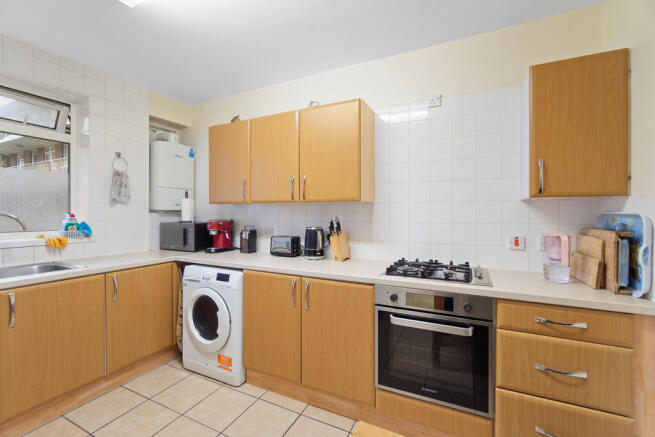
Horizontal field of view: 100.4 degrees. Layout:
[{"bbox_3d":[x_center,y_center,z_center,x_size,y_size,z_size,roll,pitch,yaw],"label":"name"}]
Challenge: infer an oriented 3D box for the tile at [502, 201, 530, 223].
[{"bbox_3d":[1.240,-0.044,1.800,0.150,0.150,0.010,0,0,26],"label":"tile"}]

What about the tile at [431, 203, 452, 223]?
[{"bbox_3d":[0.829,-0.046,1.998,0.150,0.150,0.010,0,0,26],"label":"tile"}]

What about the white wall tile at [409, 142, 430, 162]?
[{"bbox_3d":[0.693,-0.503,2.061,0.150,0.150,0.010,0,0,26],"label":"white wall tile"}]

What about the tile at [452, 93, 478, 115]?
[{"bbox_3d":[0.968,-0.805,1.927,0.150,0.150,0.010,0,0,26],"label":"tile"}]

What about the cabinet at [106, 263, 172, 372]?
[{"bbox_3d":[-1.701,0.739,2.258,0.570,0.720,0.495,0,1,25],"label":"cabinet"}]

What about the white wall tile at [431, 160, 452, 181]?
[{"bbox_3d":[0.829,-0.348,1.989,0.149,0.150,0.009,0,0,26],"label":"white wall tile"}]

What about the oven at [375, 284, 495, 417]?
[{"bbox_3d":[0.673,0.688,1.716,0.597,0.597,0.560,0,1,25],"label":"oven"}]

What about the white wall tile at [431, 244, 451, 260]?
[{"bbox_3d":[0.825,0.260,1.981,0.150,0.150,0.010,0,0,26],"label":"white wall tile"}]

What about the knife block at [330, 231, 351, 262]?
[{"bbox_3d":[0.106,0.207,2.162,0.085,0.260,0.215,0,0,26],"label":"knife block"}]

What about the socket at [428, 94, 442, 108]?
[{"bbox_3d":[0.792,-0.863,2.009,0.084,0.084,0.020,0,1,25],"label":"socket"}]

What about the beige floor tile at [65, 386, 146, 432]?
[{"bbox_3d":[-1.457,1.262,1.813,0.336,0.010,0.336,0,0,26],"label":"beige floor tile"}]

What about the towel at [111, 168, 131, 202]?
[{"bbox_3d":[-1.894,-0.300,2.499,0.045,0.275,0.165,0,1,25],"label":"towel"}]

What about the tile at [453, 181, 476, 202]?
[{"bbox_3d":[0.966,-0.197,1.931,0.150,0.150,0.010,0,0,26],"label":"tile"}]

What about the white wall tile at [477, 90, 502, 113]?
[{"bbox_3d":[1.101,-0.795,1.846,0.150,0.150,0.010,0,0,26],"label":"white wall tile"}]

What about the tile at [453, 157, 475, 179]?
[{"bbox_3d":[0.964,-0.347,1.924,0.149,0.150,0.009,0,0,26],"label":"tile"}]

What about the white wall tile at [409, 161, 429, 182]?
[{"bbox_3d":[0.693,-0.345,2.043,0.150,0.150,0.010,0,0,26],"label":"white wall tile"}]

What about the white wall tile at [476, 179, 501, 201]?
[{"bbox_3d":[1.103,-0.197,1.865,0.150,0.150,0.010,0,0,26],"label":"white wall tile"}]

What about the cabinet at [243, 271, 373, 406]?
[{"bbox_3d":[-0.045,0.744,2.067,1.000,0.717,0.570,0,0,26],"label":"cabinet"}]

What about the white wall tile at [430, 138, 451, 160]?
[{"bbox_3d":[0.829,-0.495,1.978,0.150,0.150,0.010,0,0,26],"label":"white wall tile"}]

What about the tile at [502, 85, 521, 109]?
[{"bbox_3d":[1.254,-0.802,1.804,0.150,0.150,0.010,0,1,25],"label":"tile"}]

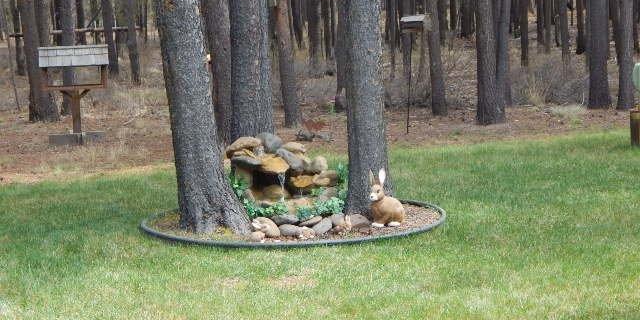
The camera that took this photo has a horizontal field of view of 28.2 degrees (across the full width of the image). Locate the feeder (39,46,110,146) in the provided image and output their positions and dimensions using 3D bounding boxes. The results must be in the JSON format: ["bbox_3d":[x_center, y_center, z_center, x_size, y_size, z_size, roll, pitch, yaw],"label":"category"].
[{"bbox_3d":[-2.944,-0.780,15.300,0.800,1.200,0.550,-3,7,-11],"label":"feeder"}]

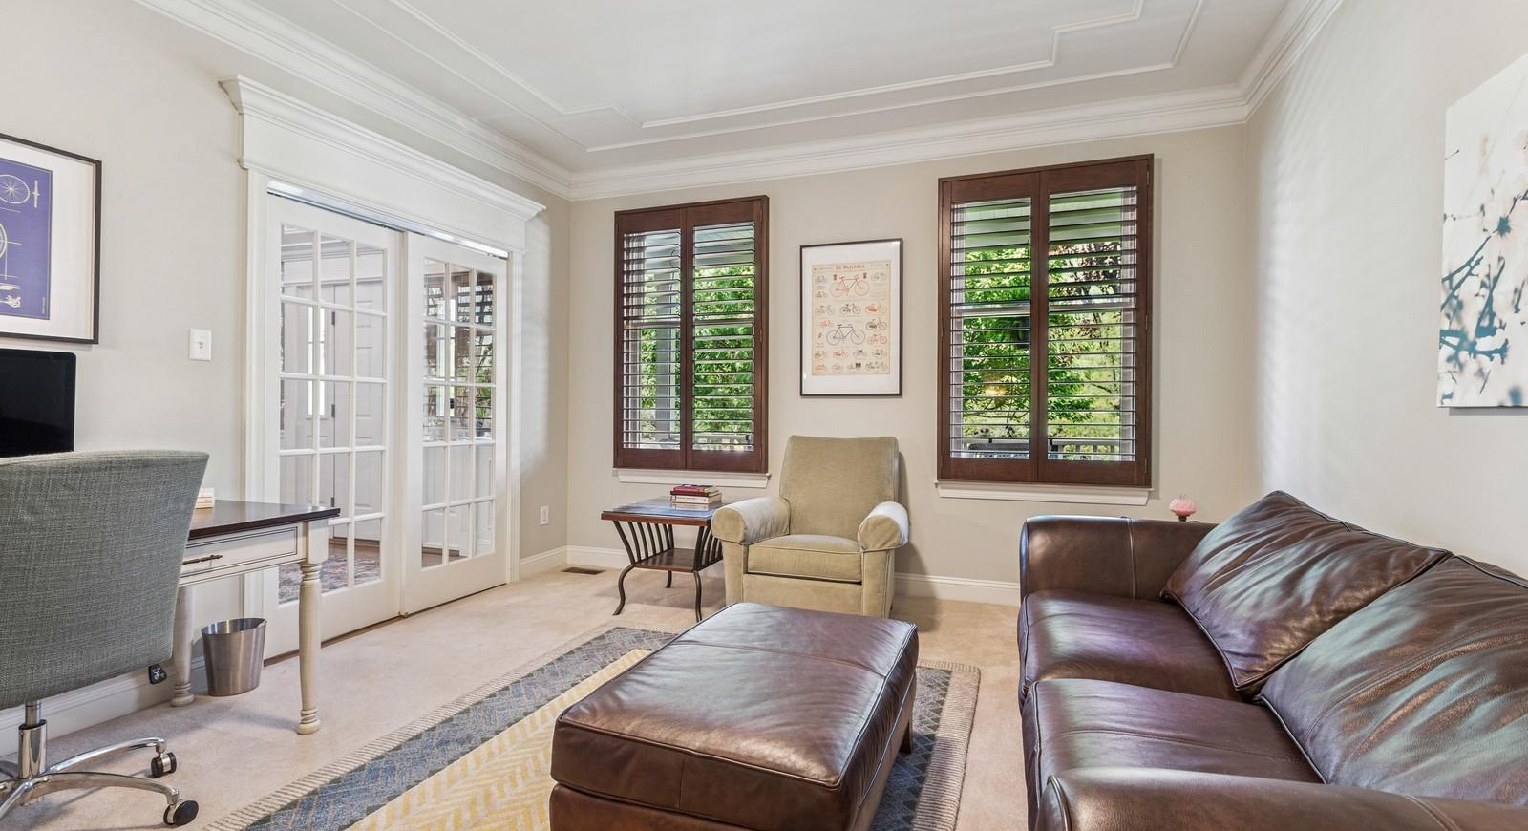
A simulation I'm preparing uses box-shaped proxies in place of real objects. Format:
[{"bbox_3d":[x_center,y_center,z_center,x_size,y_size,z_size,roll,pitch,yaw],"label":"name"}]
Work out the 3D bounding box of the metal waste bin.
[{"bbox_3d":[-2.067,0.945,2.815,0.213,0.245,0.213,0,0,20],"label":"metal waste bin"}]

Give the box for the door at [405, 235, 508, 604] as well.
[{"bbox_3d":[-1.787,0.050,4.194,0.042,2.024,0.828,0,0,20],"label":"door"}]

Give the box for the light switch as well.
[{"bbox_3d":[-2.208,-0.276,2.833,0.012,0.119,0.077,0,0,20],"label":"light switch"}]

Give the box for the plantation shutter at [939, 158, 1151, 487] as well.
[{"bbox_3d":[1.542,-0.495,4.019,1.110,1.764,0.080,0,0,20],"label":"plantation shutter"}]

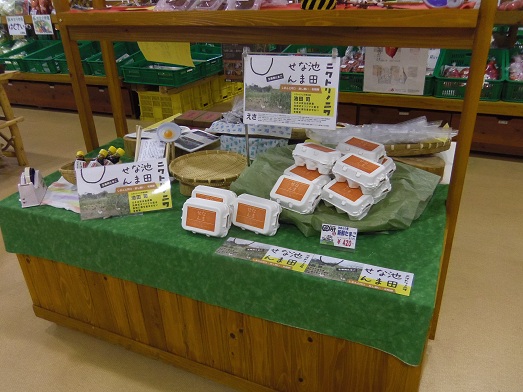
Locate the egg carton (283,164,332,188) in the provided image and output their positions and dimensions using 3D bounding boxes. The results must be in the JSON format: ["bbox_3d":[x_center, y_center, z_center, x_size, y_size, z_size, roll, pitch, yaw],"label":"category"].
[{"bbox_3d":[0.152,-0.051,1.456,0.105,0.068,0.152,-30,42,-34],"label":"egg carton"}]

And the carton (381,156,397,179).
[{"bbox_3d":[0.384,-0.101,1.491,0.152,0.068,0.105,19,37,31],"label":"carton"}]

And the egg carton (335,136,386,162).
[{"bbox_3d":[0.338,-0.146,1.436,0.152,0.068,0.105,24,40,33],"label":"egg carton"}]

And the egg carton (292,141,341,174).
[{"bbox_3d":[0.193,-0.130,1.450,0.152,0.068,0.105,22,26,37],"label":"egg carton"}]

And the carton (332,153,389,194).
[{"bbox_3d":[0.305,-0.070,1.311,0.152,0.068,0.105,29,46,35],"label":"carton"}]

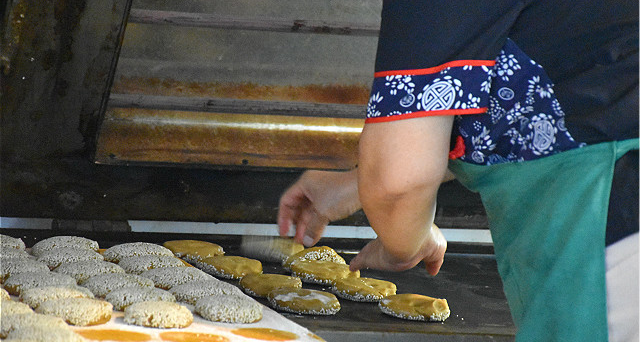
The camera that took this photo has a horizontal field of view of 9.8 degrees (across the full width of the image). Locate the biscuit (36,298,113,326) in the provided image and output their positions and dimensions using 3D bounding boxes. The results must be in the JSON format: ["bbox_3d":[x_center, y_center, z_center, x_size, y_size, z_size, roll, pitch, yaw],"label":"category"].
[{"bbox_3d":[-0.271,0.156,4.125,0.084,0.022,0.084,2,8,-23],"label":"biscuit"}]

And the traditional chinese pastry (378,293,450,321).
[{"bbox_3d":[0.115,0.165,4.530,0.086,0.019,0.086,4,8,0],"label":"traditional chinese pastry"}]

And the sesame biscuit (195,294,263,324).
[{"bbox_3d":[-0.107,0.162,4.363,0.082,0.021,0.082,4,8,0],"label":"sesame biscuit"}]

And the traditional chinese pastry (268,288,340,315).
[{"bbox_3d":[-0.019,0.154,4.400,0.085,0.018,0.085,5,8,-1],"label":"traditional chinese pastry"}]

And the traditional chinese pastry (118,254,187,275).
[{"bbox_3d":[-0.208,0.120,4.615,0.086,0.021,0.086,4,8,0],"label":"traditional chinese pastry"}]

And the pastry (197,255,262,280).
[{"bbox_3d":[-0.112,0.119,4.593,0.083,0.018,0.083,2,8,-23],"label":"pastry"}]

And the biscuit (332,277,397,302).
[{"bbox_3d":[0.055,0.147,4.627,0.083,0.019,0.083,4,8,0],"label":"biscuit"}]

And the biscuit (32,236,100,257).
[{"bbox_3d":[-0.322,0.099,4.706,0.086,0.021,0.086,4,8,0],"label":"biscuit"}]

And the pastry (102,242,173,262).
[{"bbox_3d":[-0.229,0.107,4.698,0.088,0.021,0.088,4,8,0],"label":"pastry"}]

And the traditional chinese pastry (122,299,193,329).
[{"bbox_3d":[-0.180,0.160,4.164,0.079,0.022,0.079,2,8,-23],"label":"traditional chinese pastry"}]

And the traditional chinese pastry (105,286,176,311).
[{"bbox_3d":[-0.211,0.151,4.388,0.085,0.021,0.085,4,8,0],"label":"traditional chinese pastry"}]

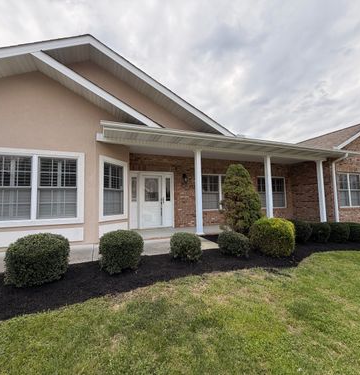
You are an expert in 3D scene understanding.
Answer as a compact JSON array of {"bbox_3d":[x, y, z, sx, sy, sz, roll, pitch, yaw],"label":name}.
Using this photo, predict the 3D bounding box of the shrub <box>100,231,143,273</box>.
[{"bbox_3d":[-1.094,1.207,3.917,0.830,0.720,0.800,0,-5,-21],"label":"shrub"}]

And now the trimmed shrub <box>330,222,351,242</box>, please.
[{"bbox_3d":[5.604,1.579,7.261,0.800,0.646,0.800,0,-5,-21],"label":"trimmed shrub"}]

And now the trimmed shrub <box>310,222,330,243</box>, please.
[{"bbox_3d":[4.623,1.507,6.726,0.670,0.670,0.670,1,-5,-22],"label":"trimmed shrub"}]

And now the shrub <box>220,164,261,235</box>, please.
[{"bbox_3d":[1.695,0.447,5.726,1.100,2.180,1.100,1,-5,-22],"label":"shrub"}]

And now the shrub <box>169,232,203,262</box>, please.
[{"bbox_3d":[0.136,1.207,4.114,0.660,0.560,0.660,-1,-4,0],"label":"shrub"}]

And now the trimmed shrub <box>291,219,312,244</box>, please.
[{"bbox_3d":[3.811,1.387,6.389,0.690,0.780,0.690,1,-5,-22],"label":"trimmed shrub"}]

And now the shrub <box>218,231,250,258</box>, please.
[{"bbox_3d":[1.325,1.348,4.920,0.750,0.570,0.720,-1,-4,0],"label":"shrub"}]

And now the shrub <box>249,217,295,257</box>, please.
[{"bbox_3d":[2.241,1.189,4.963,1.020,0.920,1.000,1,-5,-22],"label":"shrub"}]

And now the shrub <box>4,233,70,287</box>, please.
[{"bbox_3d":[-2.177,1.089,3.140,0.850,0.750,0.820,1,-5,-22],"label":"shrub"}]

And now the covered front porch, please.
[{"bbox_3d":[2.036,0.058,7.410,9.300,2.950,2.400,1,-5,-22],"label":"covered front porch"}]

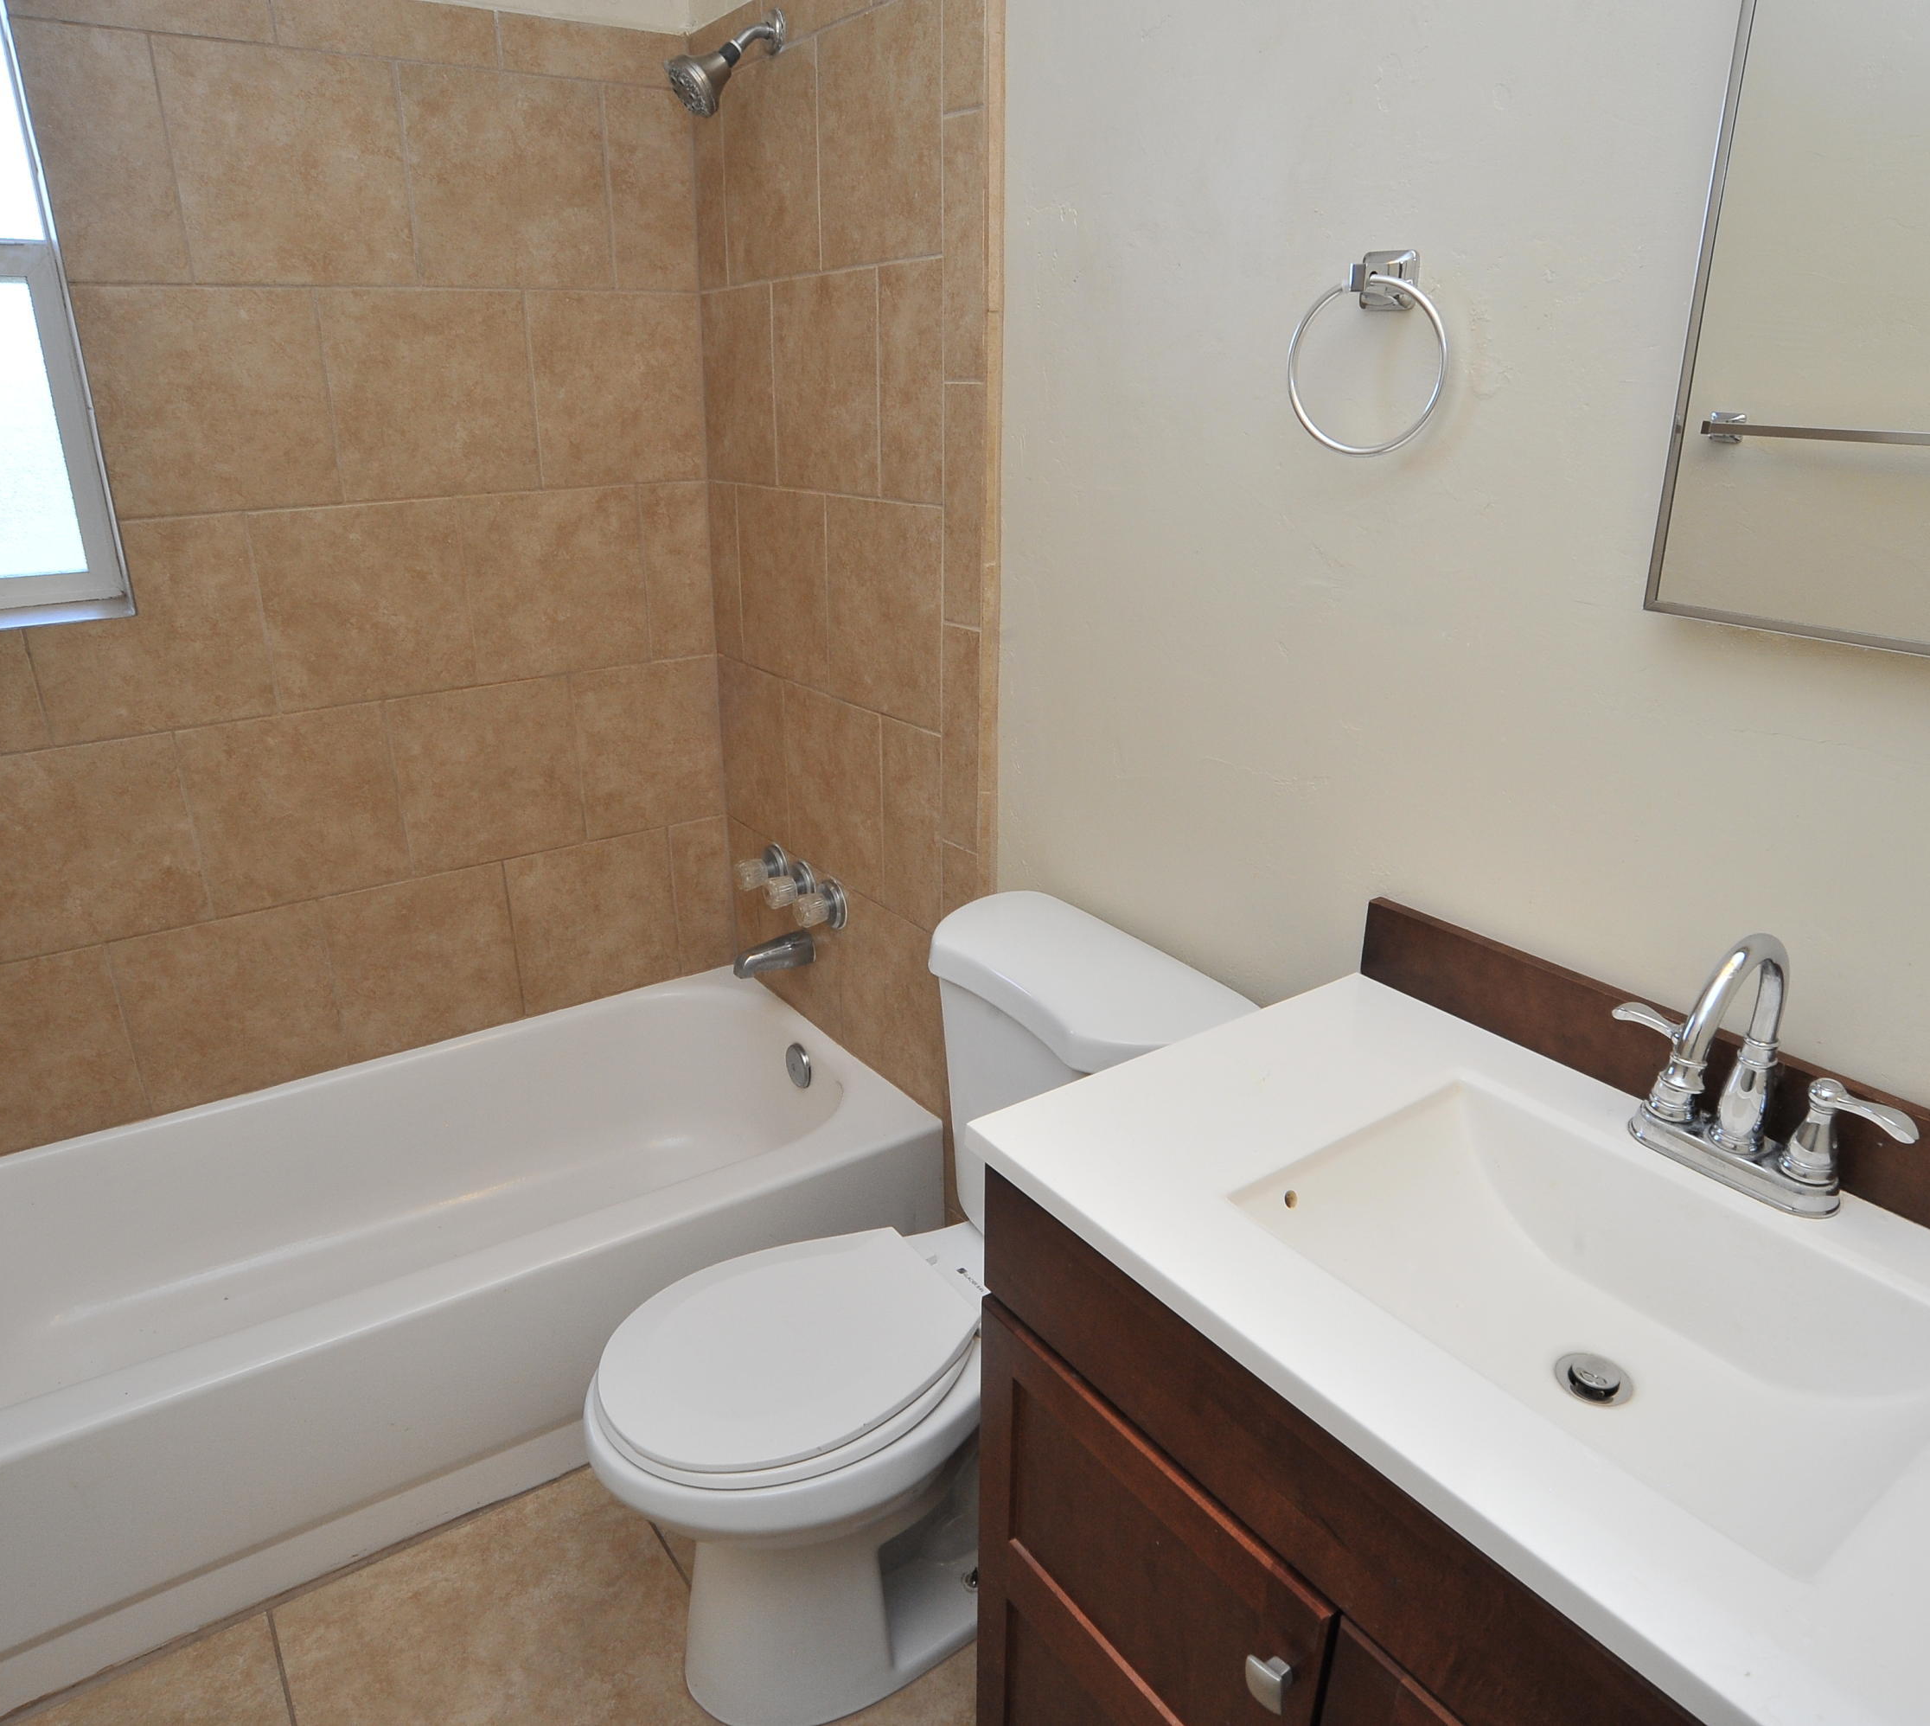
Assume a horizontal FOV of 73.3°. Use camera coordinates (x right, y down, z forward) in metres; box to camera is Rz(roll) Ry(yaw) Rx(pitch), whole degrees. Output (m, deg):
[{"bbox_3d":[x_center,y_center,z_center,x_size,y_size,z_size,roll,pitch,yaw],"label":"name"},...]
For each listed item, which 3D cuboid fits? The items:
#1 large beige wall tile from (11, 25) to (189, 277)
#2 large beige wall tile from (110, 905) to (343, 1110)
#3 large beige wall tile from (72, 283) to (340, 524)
[{"bbox_3d":[-1.120,-0.920,1.692,0.142,0.298,0.010,-15,26,-33],"label":"large beige wall tile"},{"bbox_3d":[-1.168,0.222,2.095,0.300,0.298,0.010,-15,26,-33],"label":"large beige wall tile"},{"bbox_3d":[-1.059,-0.657,1.829,0.300,0.304,0.010,-14,25,-33],"label":"large beige wall tile"}]

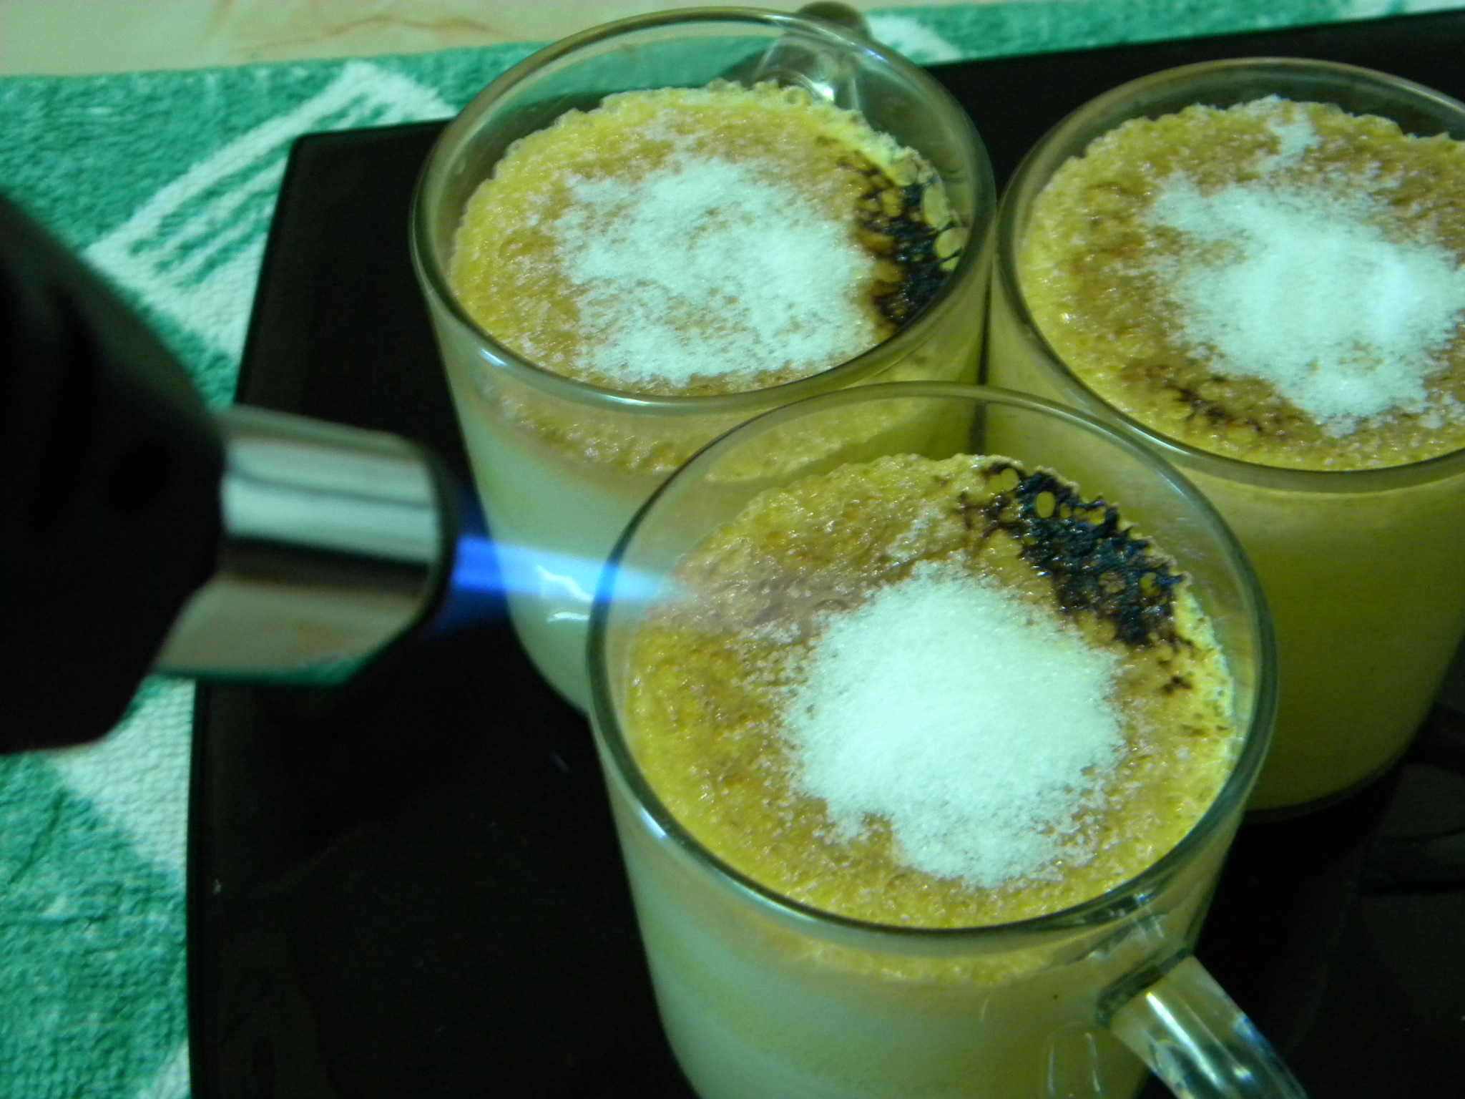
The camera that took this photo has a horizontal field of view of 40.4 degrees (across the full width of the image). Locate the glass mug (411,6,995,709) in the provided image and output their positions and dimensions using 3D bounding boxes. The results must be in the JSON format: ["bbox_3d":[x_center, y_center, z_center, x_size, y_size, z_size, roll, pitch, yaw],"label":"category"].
[{"bbox_3d":[0.003,-0.038,0.314,0.078,0.085,0.115,12,55,11],"label":"glass mug"}]

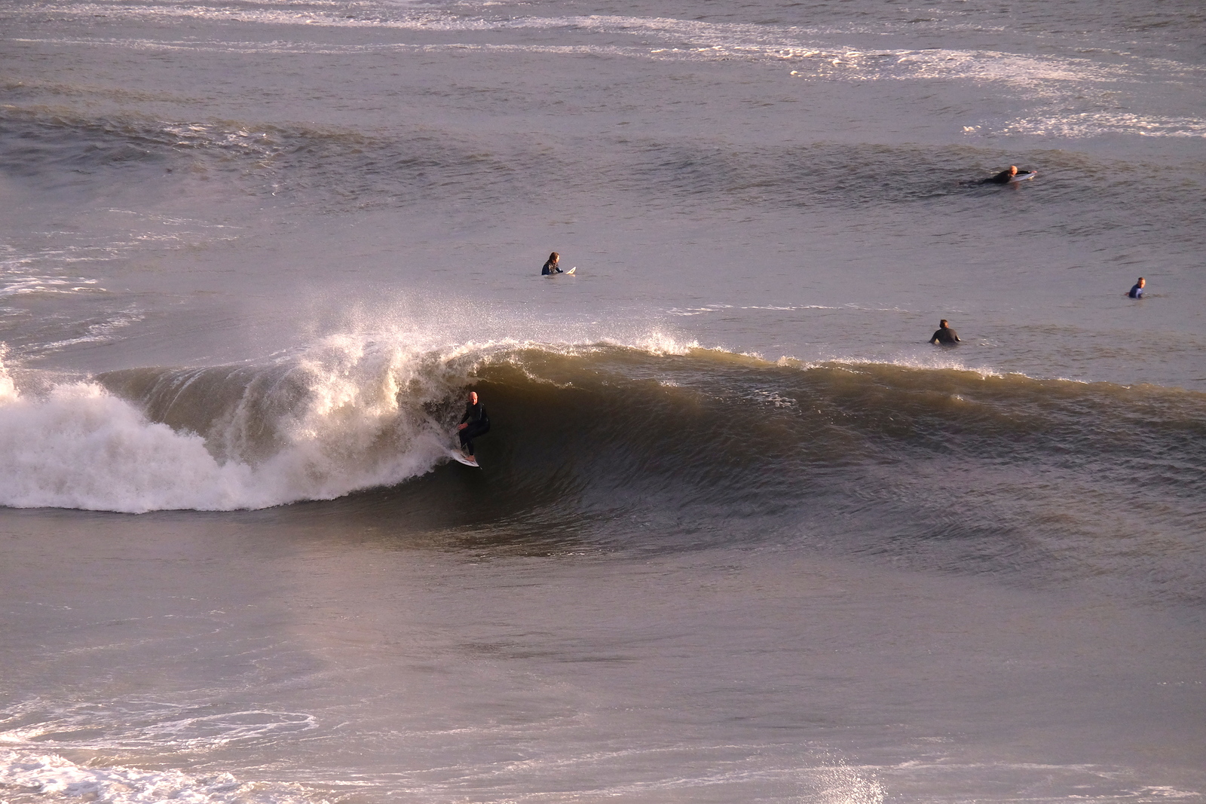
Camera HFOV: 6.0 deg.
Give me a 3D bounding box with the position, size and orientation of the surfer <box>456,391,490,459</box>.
[{"bbox_3d":[-2.354,0.436,210.000,0.550,1.230,0.640,5,8,41],"label":"surfer"}]

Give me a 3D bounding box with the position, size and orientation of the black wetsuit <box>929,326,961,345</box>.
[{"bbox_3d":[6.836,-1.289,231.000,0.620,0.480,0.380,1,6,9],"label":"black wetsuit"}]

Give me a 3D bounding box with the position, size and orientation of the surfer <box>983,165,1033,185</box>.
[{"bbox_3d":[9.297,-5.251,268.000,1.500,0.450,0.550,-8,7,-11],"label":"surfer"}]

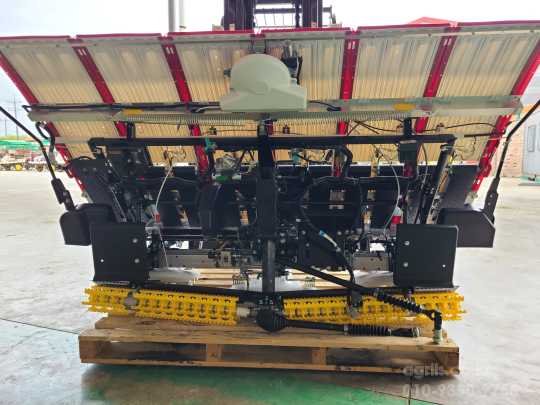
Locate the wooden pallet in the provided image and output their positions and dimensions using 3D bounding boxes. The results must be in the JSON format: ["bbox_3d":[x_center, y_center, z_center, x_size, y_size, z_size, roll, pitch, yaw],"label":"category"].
[{"bbox_3d":[0.015,0.599,2.391,1.672,0.123,1.220,0,7,4],"label":"wooden pallet"}]

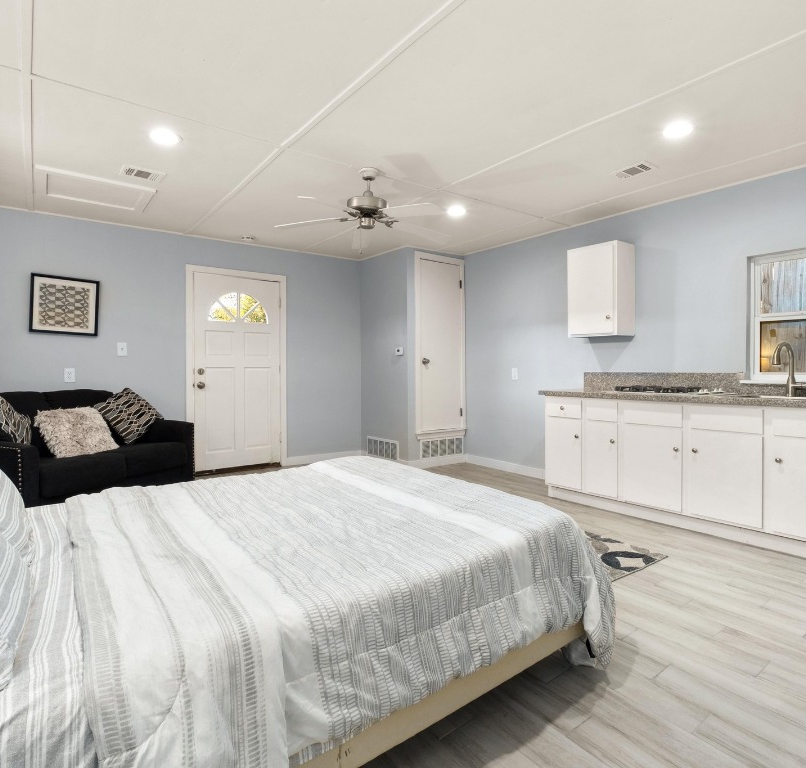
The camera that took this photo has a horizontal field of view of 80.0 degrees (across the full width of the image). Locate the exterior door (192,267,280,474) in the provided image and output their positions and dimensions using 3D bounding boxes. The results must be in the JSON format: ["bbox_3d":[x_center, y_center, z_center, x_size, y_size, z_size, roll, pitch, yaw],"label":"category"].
[{"bbox_3d":[-1.766,-0.123,5.173,0.920,2.040,0.050,-1,2,-37],"label":"exterior door"}]

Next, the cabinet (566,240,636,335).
[{"bbox_3d":[1.701,-0.785,4.134,0.310,0.760,0.452,-1,2,-37],"label":"cabinet"}]

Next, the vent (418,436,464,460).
[{"bbox_3d":[0.450,0.730,5.470,0.654,0.210,0.030,-1,2,-37],"label":"vent"}]

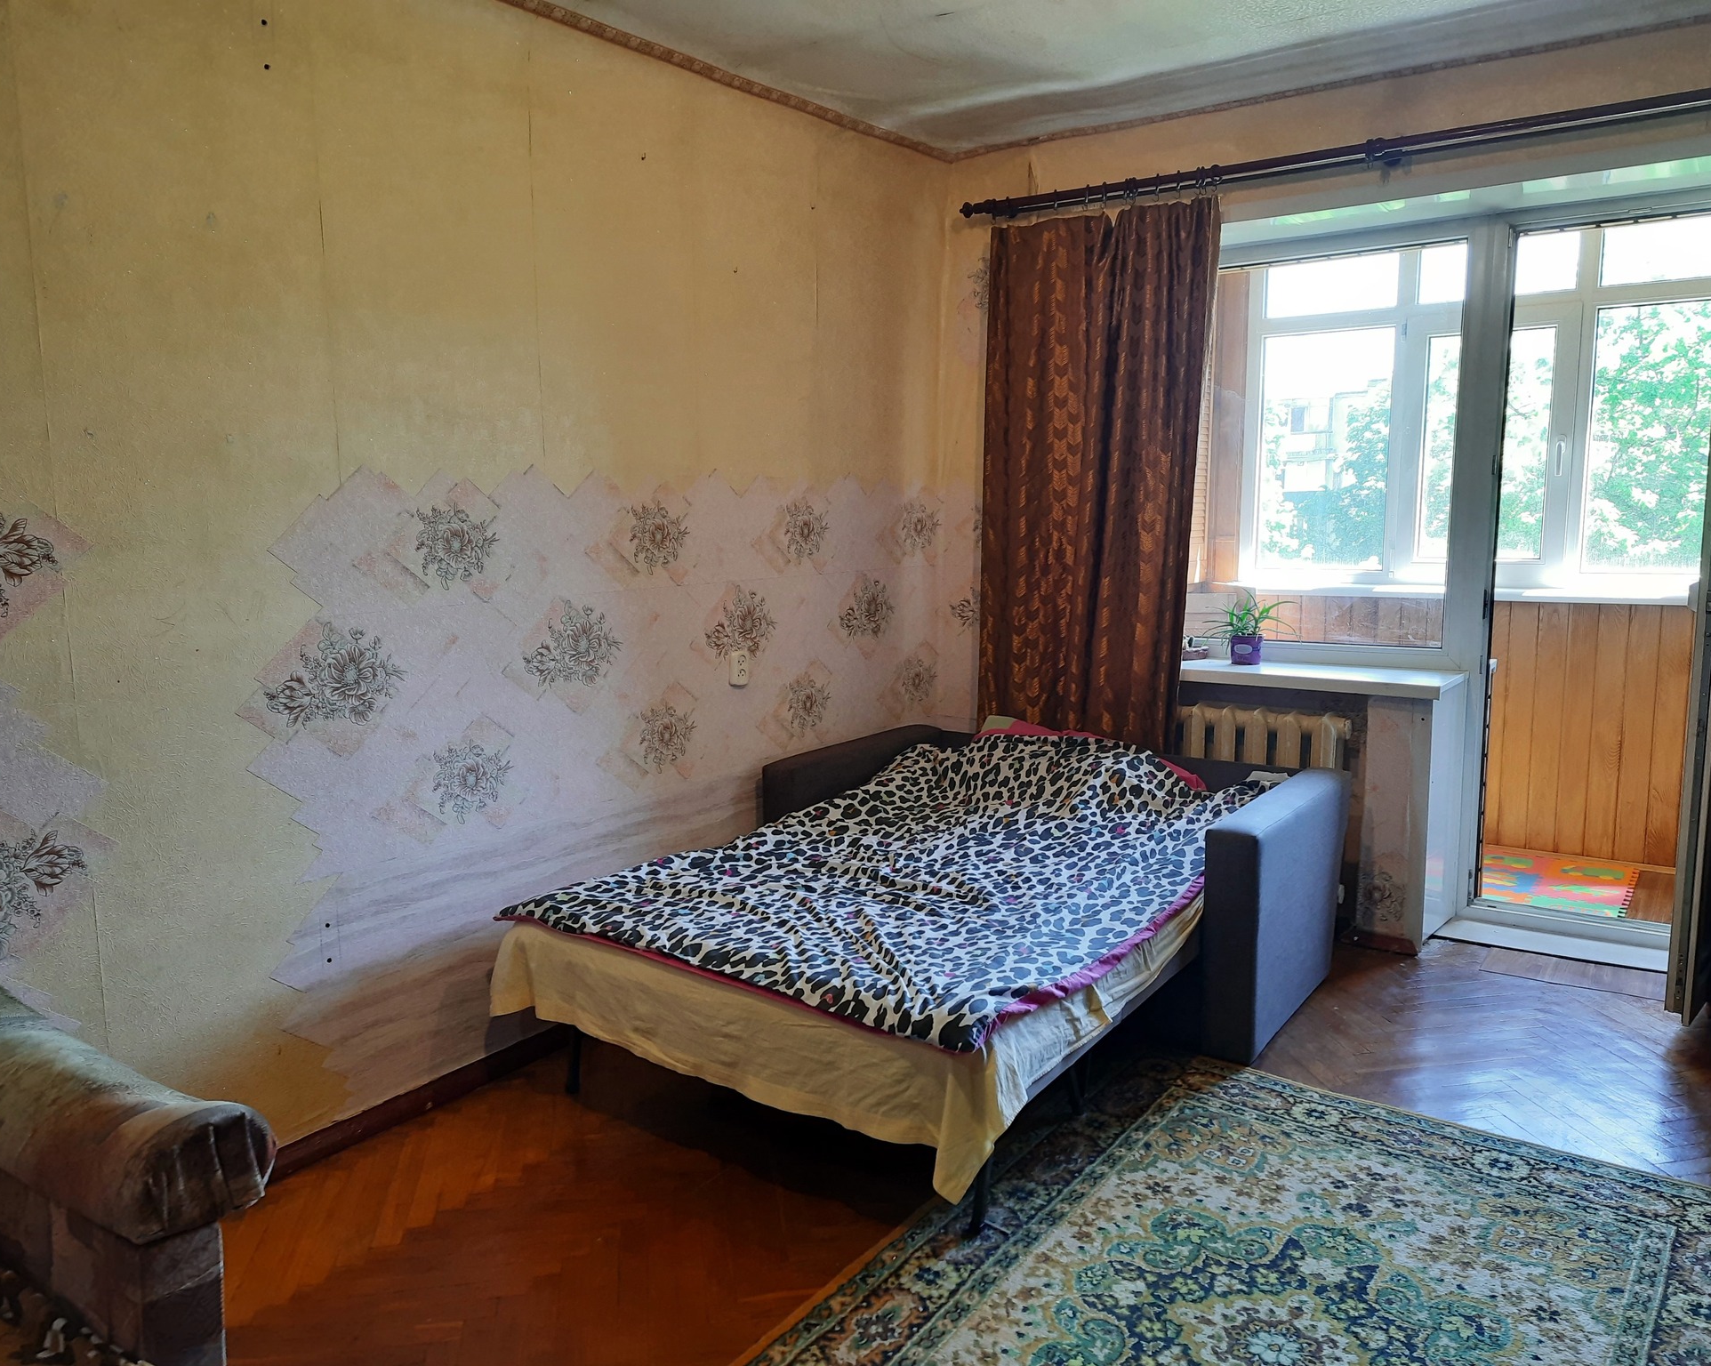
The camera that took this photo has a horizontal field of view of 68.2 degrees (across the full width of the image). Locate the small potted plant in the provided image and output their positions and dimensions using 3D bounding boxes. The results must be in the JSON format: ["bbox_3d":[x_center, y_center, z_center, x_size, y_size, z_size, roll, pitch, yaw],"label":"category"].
[{"bbox_3d":[1.255,-0.180,4.057,0.275,0.235,0.260,6,10,35],"label":"small potted plant"}]

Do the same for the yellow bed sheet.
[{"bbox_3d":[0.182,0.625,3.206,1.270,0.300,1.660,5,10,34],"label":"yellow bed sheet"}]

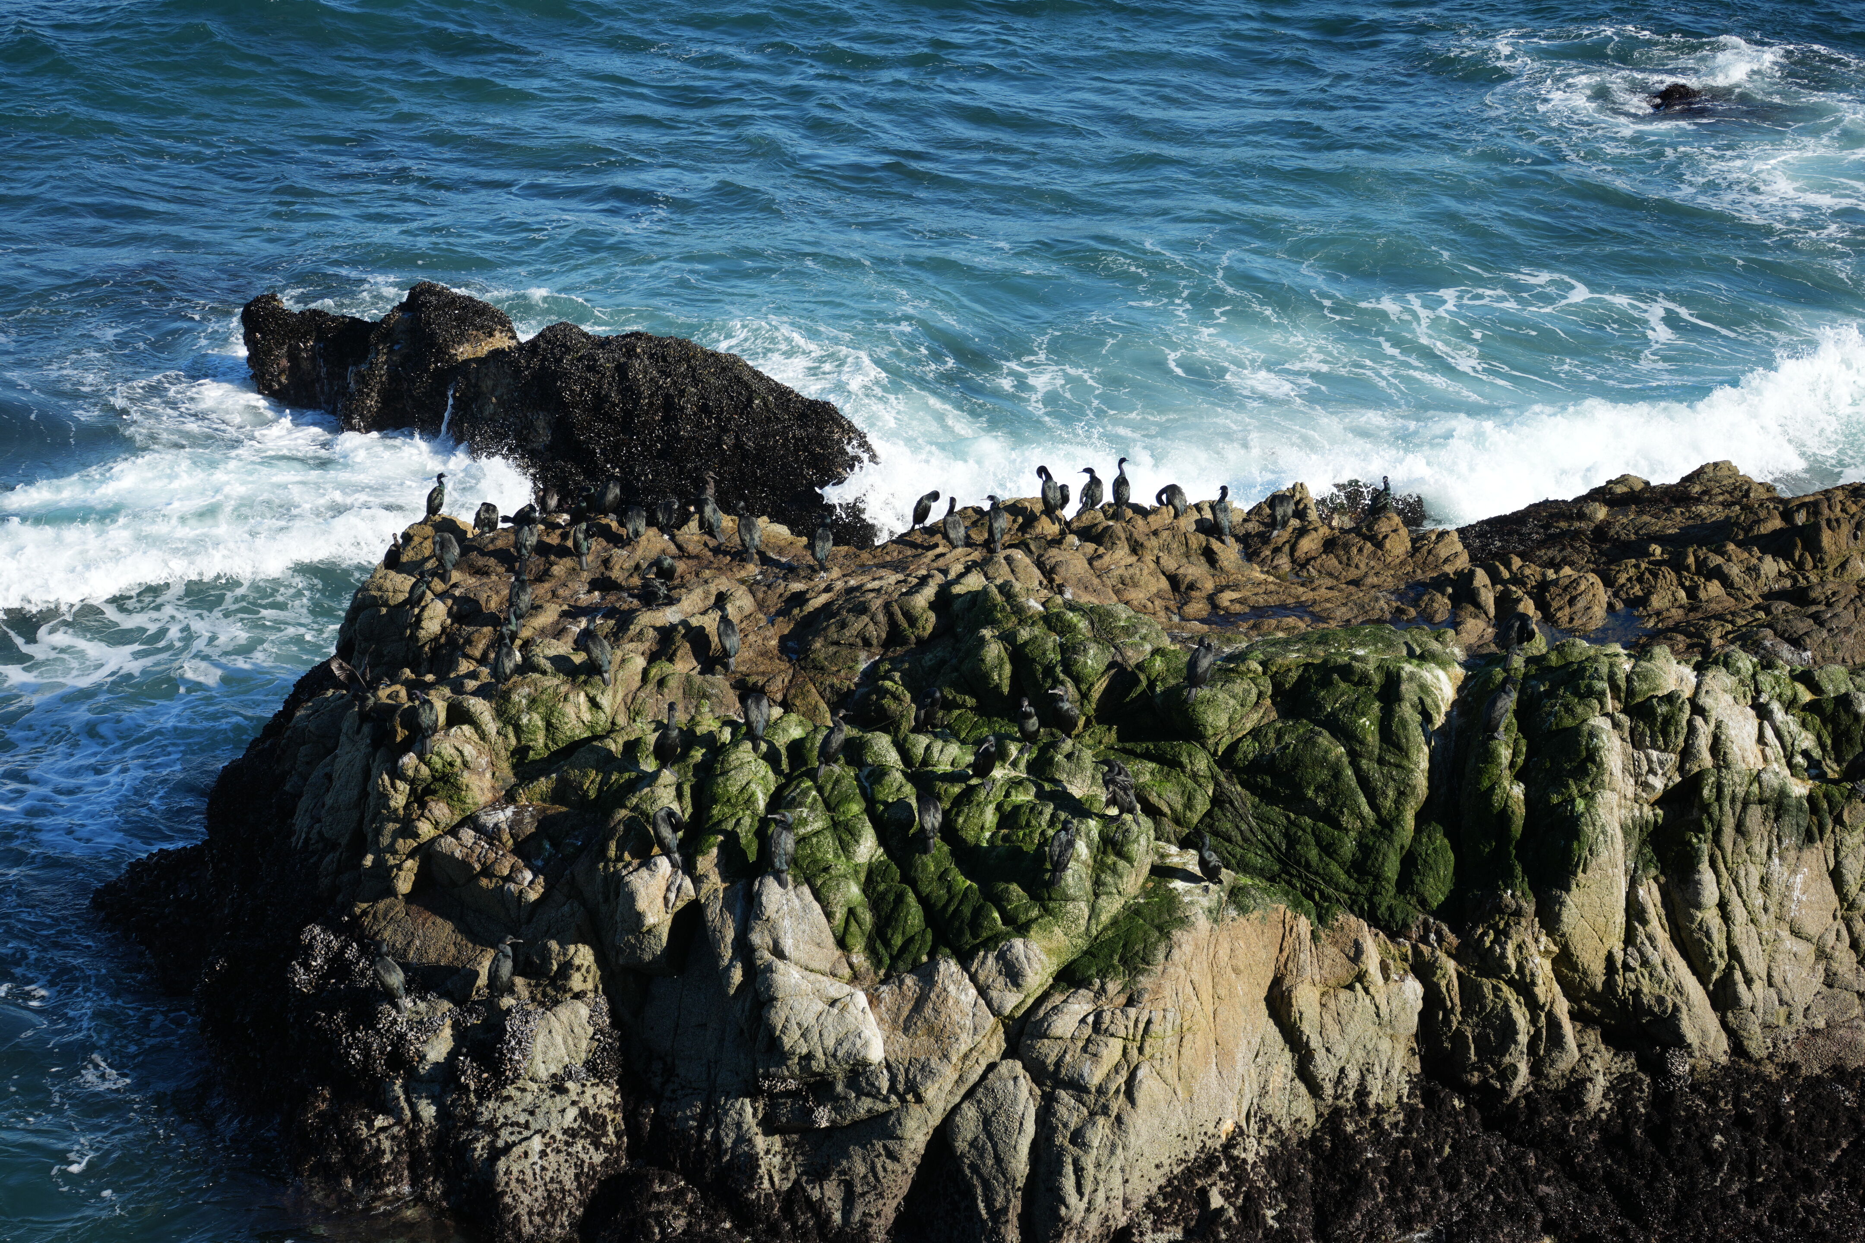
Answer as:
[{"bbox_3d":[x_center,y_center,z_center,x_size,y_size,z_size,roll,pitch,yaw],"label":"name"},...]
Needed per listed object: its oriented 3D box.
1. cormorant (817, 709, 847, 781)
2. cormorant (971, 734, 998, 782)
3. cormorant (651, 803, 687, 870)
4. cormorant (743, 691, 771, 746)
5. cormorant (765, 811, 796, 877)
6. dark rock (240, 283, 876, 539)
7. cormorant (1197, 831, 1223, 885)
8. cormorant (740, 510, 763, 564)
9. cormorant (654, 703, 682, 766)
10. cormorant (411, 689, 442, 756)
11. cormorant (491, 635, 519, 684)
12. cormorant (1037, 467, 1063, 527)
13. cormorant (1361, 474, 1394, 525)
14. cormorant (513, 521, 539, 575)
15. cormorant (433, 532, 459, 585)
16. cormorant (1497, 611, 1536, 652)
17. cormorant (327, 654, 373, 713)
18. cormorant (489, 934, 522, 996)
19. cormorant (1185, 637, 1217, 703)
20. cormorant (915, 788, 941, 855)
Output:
[{"bbox_3d":[-0.881,1.085,29.500,0.330,0.610,0.200,-11,22,-28],"label":"cormorant"},{"bbox_3d":[0.475,1.271,30.900,0.200,0.460,0.300,-6,19,-17],"label":"cormorant"},{"bbox_3d":[-2.042,1.670,26.000,0.220,0.440,0.340,-8,21,-21],"label":"cormorant"},{"bbox_3d":[-1.401,0.806,27.000,0.200,0.440,0.340,0,20,0],"label":"cormorant"},{"bbox_3d":[-1.165,1.755,26.000,0.210,0.510,0.330,-1,20,-4],"label":"cormorant"},{"bbox_3d":[-5.500,-3.011,49.071,9.300,2.500,3.600,9,20,26],"label":"dark rock"},{"bbox_3d":[2.407,2.054,29.200,0.190,0.490,0.300,17,25,42],"label":"cormorant"},{"bbox_3d":[-1.904,-0.930,35.200,0.210,0.580,0.330,-4,18,-11],"label":"cormorant"},{"bbox_3d":[-2.347,1.000,29.800,0.210,0.570,0.340,-9,21,-23],"label":"cormorant"},{"bbox_3d":[-4.511,0.896,30.000,0.200,0.560,0.350,-2,20,-5],"label":"cormorant"},{"bbox_3d":[-4.133,0.381,32.600,0.210,0.550,0.330,0,18,0],"label":"cormorant"},{"bbox_3d":[1.270,-1.332,36.000,0.200,0.600,0.330,-4,18,-11],"label":"cormorant"},{"bbox_3d":[4.759,-1.294,36.000,0.340,0.520,0.200,-3,20,-9],"label":"cormorant"},{"bbox_3d":[-4.057,-0.742,33.600,0.200,0.500,0.360,0,20,0],"label":"cormorant"},{"bbox_3d":[-4.835,-0.631,33.500,0.210,0.500,0.360,3,20,9],"label":"cormorant"},{"bbox_3d":[5.813,0.116,33.500,0.340,0.410,0.220,-11,21,-30],"label":"cormorant"},{"bbox_3d":[-4.789,0.508,27.700,0.320,0.420,0.480,-5,21,-14],"label":"cormorant"},{"bbox_3d":[-3.194,2.580,25.200,0.290,0.470,0.200,5,21,14],"label":"cormorant"},{"bbox_3d":[2.189,0.398,27.500,0.200,0.490,0.310,19,27,42],"label":"cormorant"},{"bbox_3d":[-0.037,1.696,28.500,0.200,0.520,0.360,0,20,0],"label":"cormorant"}]

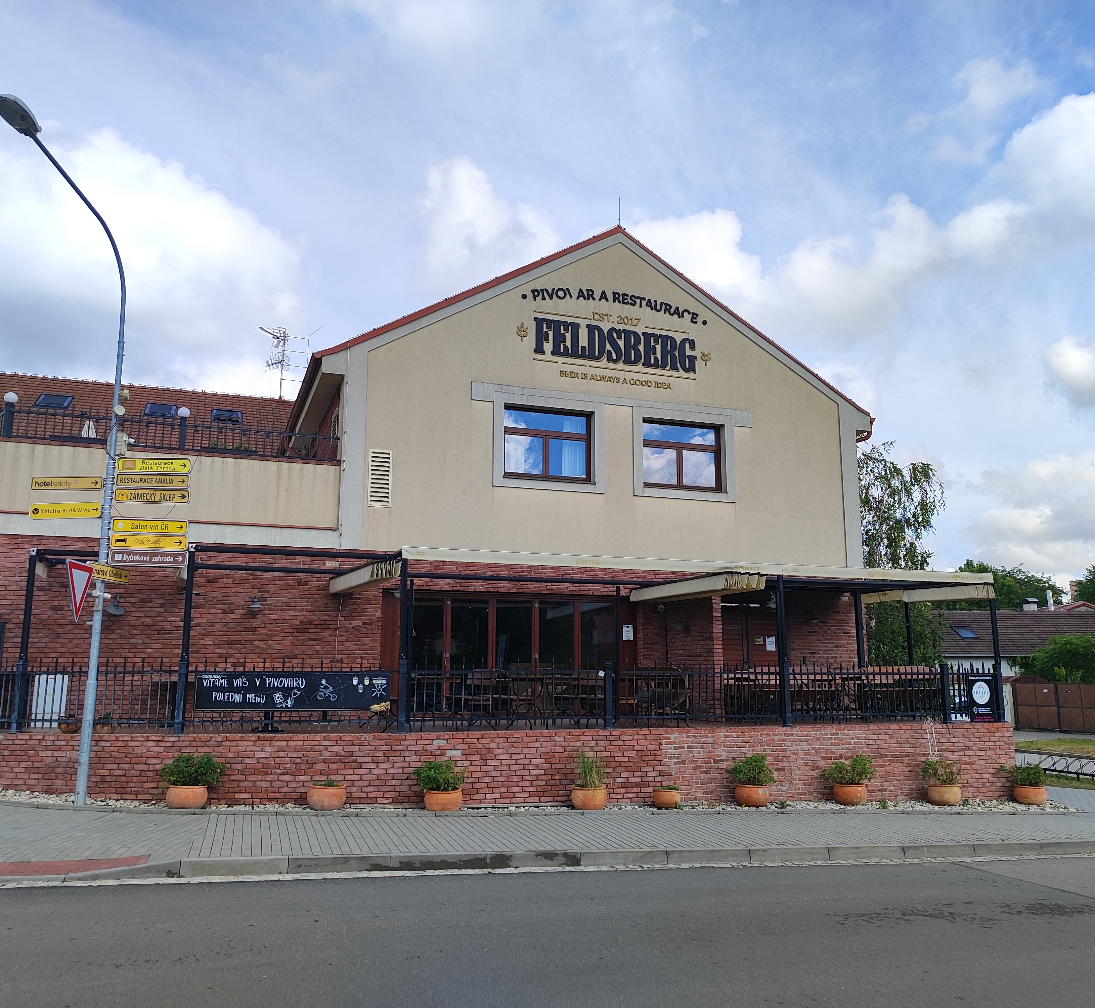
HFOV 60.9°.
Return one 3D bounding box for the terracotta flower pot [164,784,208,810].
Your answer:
[{"bbox_3d":[-4.565,3.711,11.795,0.532,0.300,0.532,3,-11,-17],"label":"terracotta flower pot"}]

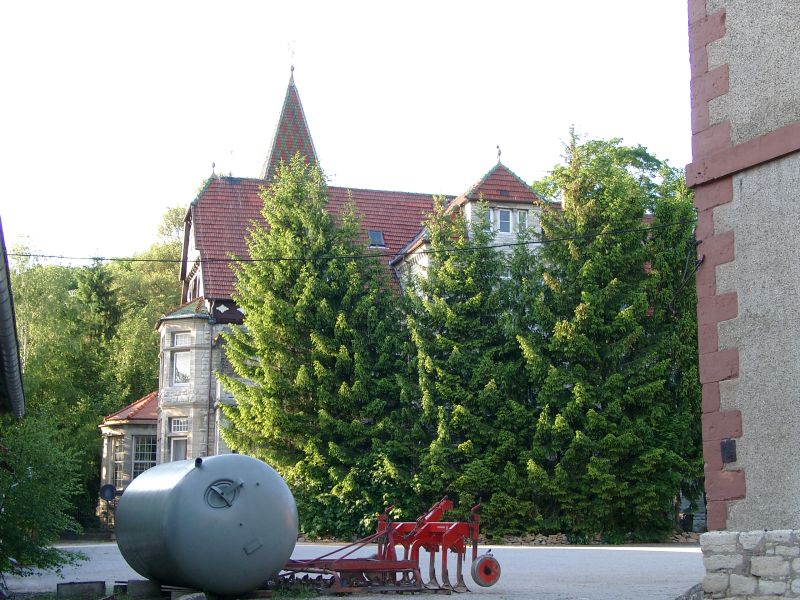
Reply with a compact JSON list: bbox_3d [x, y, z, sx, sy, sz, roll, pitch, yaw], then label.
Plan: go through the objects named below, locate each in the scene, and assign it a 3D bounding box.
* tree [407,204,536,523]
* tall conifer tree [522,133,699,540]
[{"bbox_3d":[3.027,2.675,57.917,5.400,14.230,5.200,0,-10,0],"label":"tree"},{"bbox_3d":[8.747,1.303,57.654,7.170,17.160,6.500,0,-10,0],"label":"tall conifer tree"}]

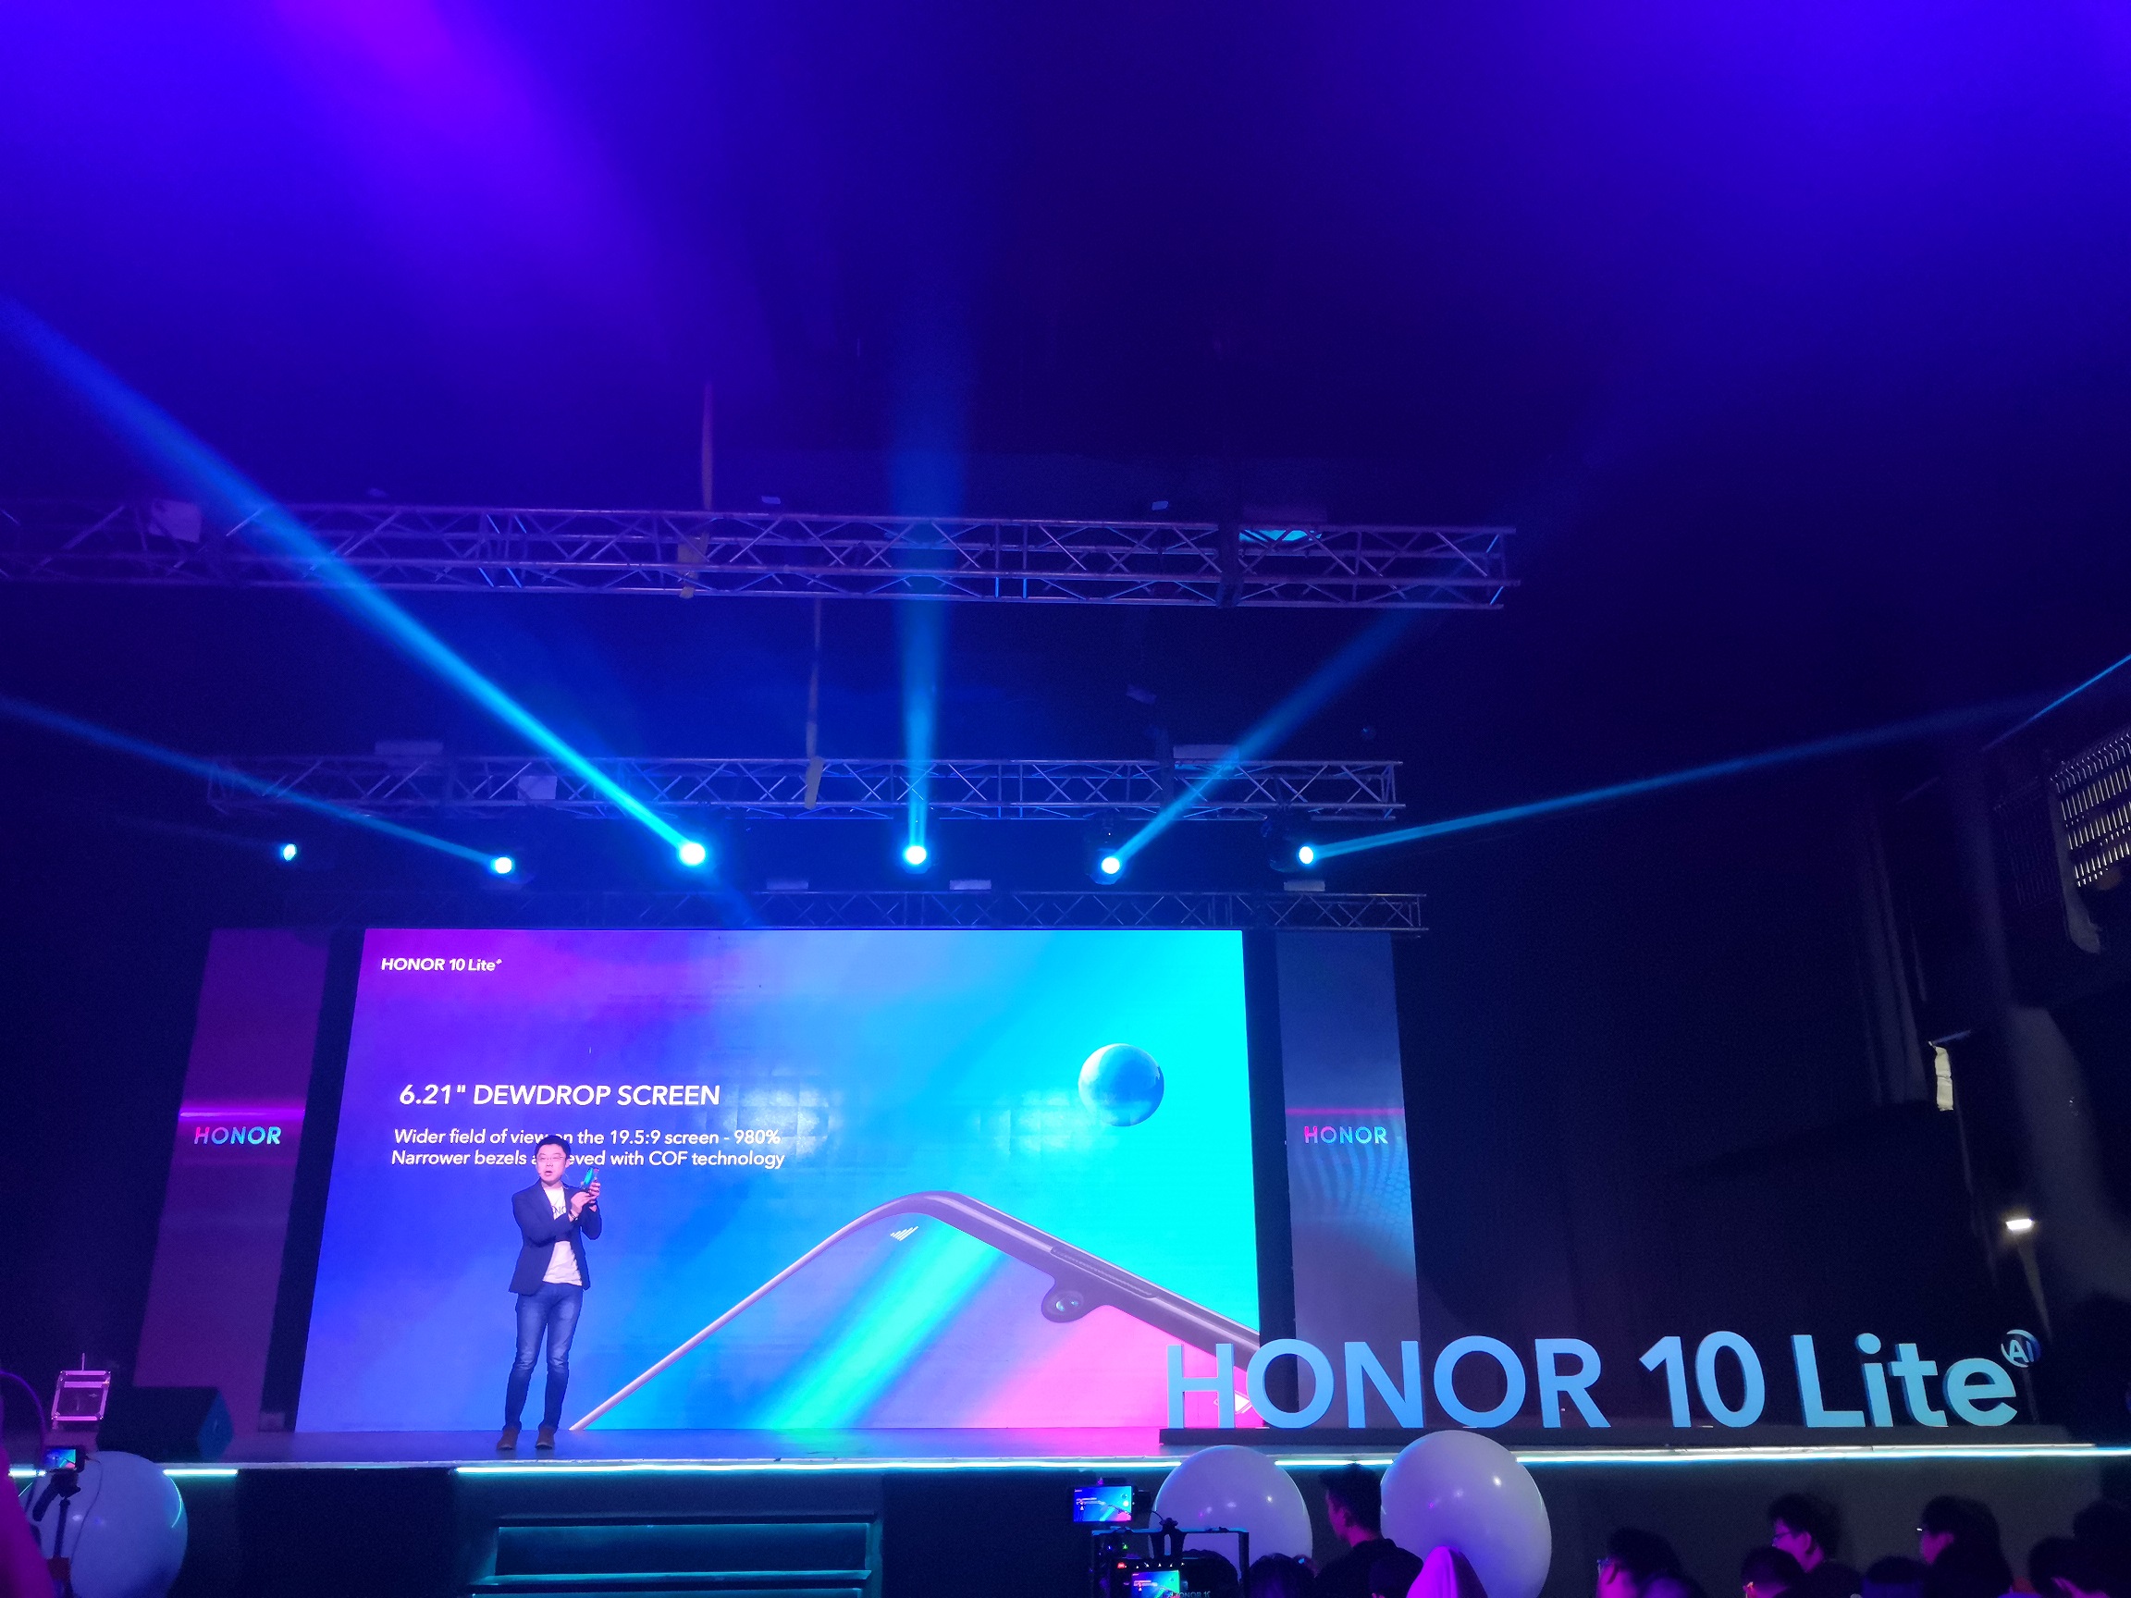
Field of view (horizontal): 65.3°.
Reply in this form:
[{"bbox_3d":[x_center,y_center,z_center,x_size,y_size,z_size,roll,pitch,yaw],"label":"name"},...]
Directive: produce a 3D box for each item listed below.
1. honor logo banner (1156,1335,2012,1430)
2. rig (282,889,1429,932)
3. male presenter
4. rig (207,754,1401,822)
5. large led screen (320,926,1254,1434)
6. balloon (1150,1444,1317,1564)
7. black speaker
[{"bbox_3d":[2.695,3.091,8.876,4.350,0.490,0.140,-4,-19,11],"label":"honor logo banner"},{"bbox_3d":[-2.028,1.152,16.405,11.100,0.400,0.400,0,-19,-1],"label":"rig"},{"bbox_3d":[-2.995,2.835,9.674,0.560,1.730,0.440,7,-20,-21],"label":"male presenter"},{"bbox_3d":[-1.990,-0.064,12.939,9.150,0.400,0.400,0,-19,-1],"label":"rig"},{"bbox_3d":[-1.995,2.671,12.021,6.600,3.520,0.200,0,-19,-1],"label":"large led screen"},{"bbox_3d":[0.718,3.194,7.152,0.690,0.760,0.690,0,-19,0],"label":"balloon"},{"bbox_3d":[-4.355,3.017,8.060,0.510,0.350,0.370,0,-19,0],"label":"black speaker"}]

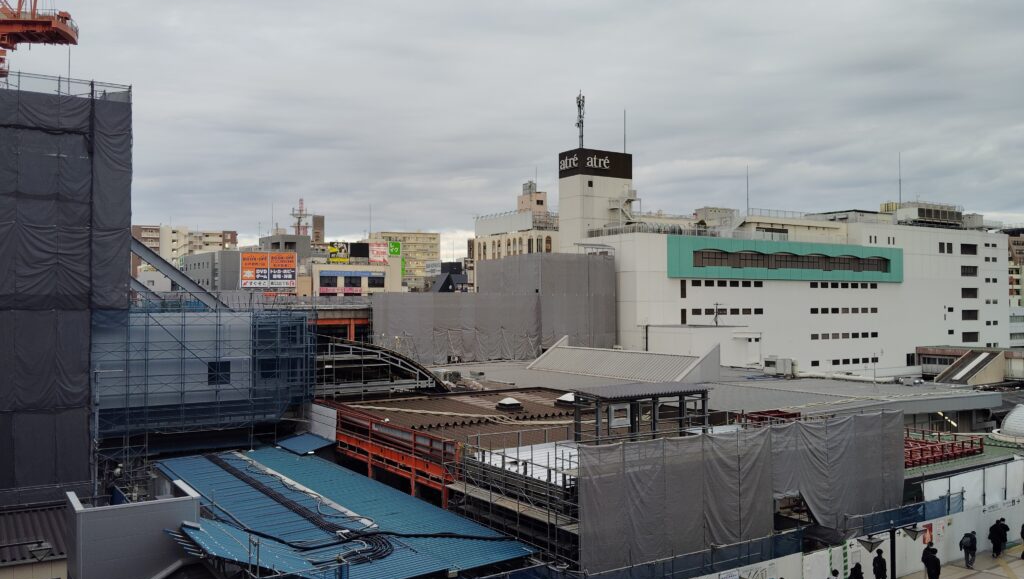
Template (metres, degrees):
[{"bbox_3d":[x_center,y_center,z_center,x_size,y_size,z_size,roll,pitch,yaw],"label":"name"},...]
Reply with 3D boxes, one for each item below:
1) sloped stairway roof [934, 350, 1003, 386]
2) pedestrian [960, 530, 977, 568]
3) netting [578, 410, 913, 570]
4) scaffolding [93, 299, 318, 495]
[{"bbox_3d":[73.903,12.520,133.731,10.210,4.990,5.250,1,-1,-31],"label":"sloped stairway roof"},{"bbox_3d":[18.445,10.475,33.602,0.580,1.580,0.500,-1,-1,35],"label":"pedestrian"},{"bbox_3d":[9.473,7.645,31.598,16.900,4.750,0.600,1,-1,-29],"label":"netting"},{"bbox_3d":[-17.077,5.843,46.469,11.800,9.900,3.400,1,-1,-29],"label":"scaffolding"}]

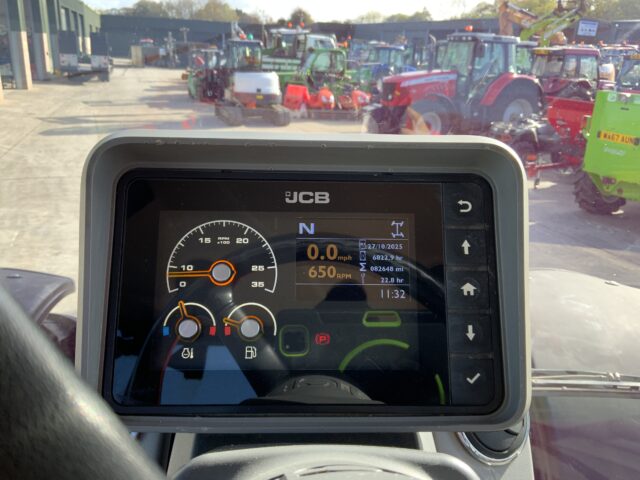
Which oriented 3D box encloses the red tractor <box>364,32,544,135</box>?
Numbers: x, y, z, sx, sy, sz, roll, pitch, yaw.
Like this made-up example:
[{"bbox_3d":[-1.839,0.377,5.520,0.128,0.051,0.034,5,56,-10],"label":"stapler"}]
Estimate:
[{"bbox_3d":[3.580,-4.020,14.300,4.900,3.000,2.450,-10,23,-30],"label":"red tractor"}]

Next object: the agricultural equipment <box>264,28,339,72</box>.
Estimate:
[{"bbox_3d":[-1.367,-7.531,23.274,4.900,3.050,2.500,-13,24,-35],"label":"agricultural equipment"}]

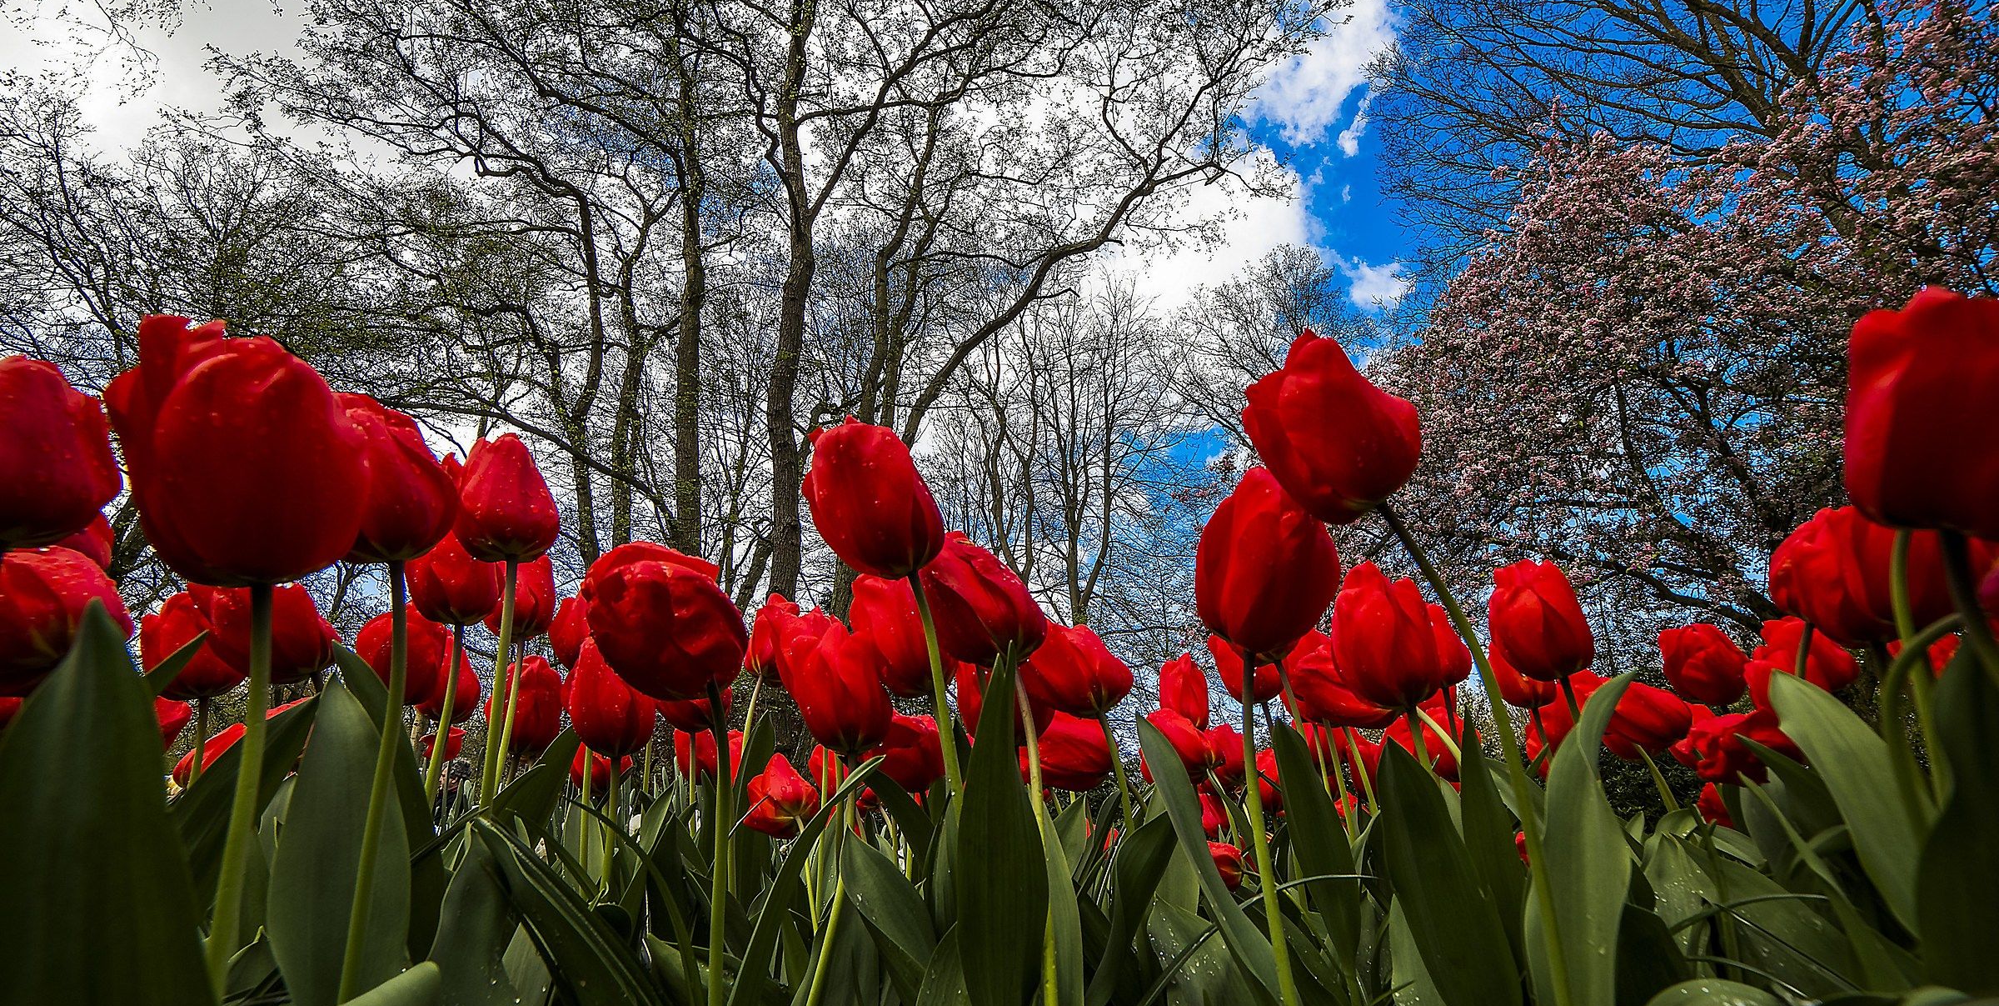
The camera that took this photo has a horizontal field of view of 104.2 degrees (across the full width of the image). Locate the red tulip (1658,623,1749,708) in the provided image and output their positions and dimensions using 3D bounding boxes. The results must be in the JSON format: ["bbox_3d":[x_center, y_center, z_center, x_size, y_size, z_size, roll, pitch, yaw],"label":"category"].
[{"bbox_3d":[0.640,0.148,0.708,0.059,0.075,0.059,-5,-23,0],"label":"red tulip"}]

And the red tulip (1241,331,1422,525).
[{"bbox_3d":[0.125,-0.029,0.296,0.057,0.076,0.057,-16,-26,0],"label":"red tulip"}]

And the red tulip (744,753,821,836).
[{"bbox_3d":[-0.174,0.233,0.621,0.058,0.062,0.058,-28,-43,-23],"label":"red tulip"}]

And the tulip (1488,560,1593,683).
[{"bbox_3d":[0.337,0.074,0.488,0.056,0.070,0.056,-16,-25,32],"label":"tulip"}]

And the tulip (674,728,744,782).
[{"bbox_3d":[-0.289,0.246,0.776,0.064,0.068,0.064,-10,-17,0],"label":"tulip"}]

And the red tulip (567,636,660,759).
[{"bbox_3d":[-0.244,0.122,0.491,0.054,0.074,0.054,-14,-18,0],"label":"red tulip"}]

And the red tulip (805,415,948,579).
[{"bbox_3d":[-0.052,-0.003,0.327,0.058,0.071,0.058,-18,-18,0],"label":"red tulip"}]

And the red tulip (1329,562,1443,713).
[{"bbox_3d":[0.198,0.068,0.399,0.053,0.075,0.053,-2,-18,0],"label":"red tulip"}]

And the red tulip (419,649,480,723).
[{"bbox_3d":[-0.479,0.153,0.675,0.051,0.072,0.051,-13,-18,0],"label":"red tulip"}]

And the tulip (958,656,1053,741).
[{"bbox_3d":[0.004,0.098,0.437,0.056,0.071,0.056,-7,-18,0],"label":"tulip"}]

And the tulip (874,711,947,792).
[{"bbox_3d":[-0.082,0.216,0.680,0.065,0.067,0.065,-28,-15,0],"label":"tulip"}]

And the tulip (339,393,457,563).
[{"bbox_3d":[-0.300,-0.013,0.386,0.052,0.085,0.052,-13,-9,0],"label":"tulip"}]

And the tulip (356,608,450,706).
[{"bbox_3d":[-0.468,0.120,0.612,0.058,0.075,0.058,-16,-8,0],"label":"tulip"}]

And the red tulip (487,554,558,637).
[{"bbox_3d":[-0.411,0.075,0.669,0.054,0.080,0.054,-7,-16,0],"label":"red tulip"}]

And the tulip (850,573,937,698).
[{"bbox_3d":[-0.053,0.073,0.431,0.057,0.069,0.057,-13,-18,0],"label":"tulip"}]

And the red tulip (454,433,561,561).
[{"bbox_3d":[-0.290,-0.002,0.459,0.056,0.070,0.056,-5,-14,-32],"label":"red tulip"}]

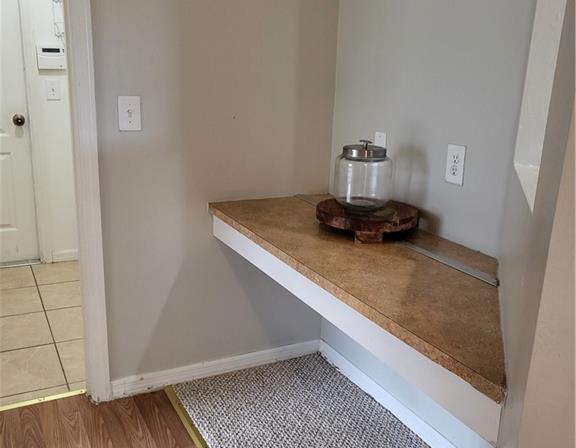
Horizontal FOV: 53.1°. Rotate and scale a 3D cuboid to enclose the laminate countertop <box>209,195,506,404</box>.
[{"bbox_3d":[0.281,0.100,1.764,0.547,0.039,1.467,-6,18,-28],"label":"laminate countertop"}]

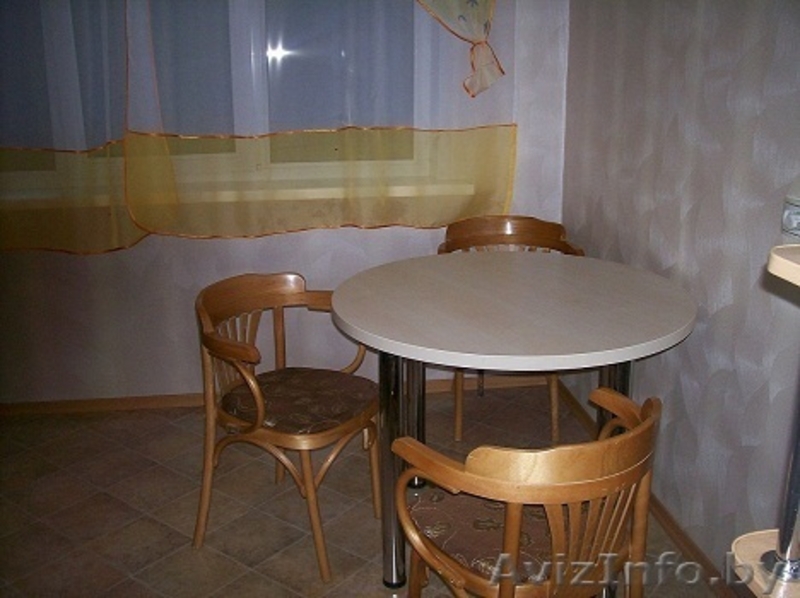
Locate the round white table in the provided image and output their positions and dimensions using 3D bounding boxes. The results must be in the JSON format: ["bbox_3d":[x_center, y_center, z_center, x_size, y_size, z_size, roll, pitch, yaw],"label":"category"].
[{"bbox_3d":[0.305,0.346,2.406,0.985,0.757,0.985,-1,17,0],"label":"round white table"}]

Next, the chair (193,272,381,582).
[{"bbox_3d":[-0.314,0.341,2.425,0.495,0.775,0.540,8,19,27],"label":"chair"}]

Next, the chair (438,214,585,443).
[{"bbox_3d":[0.403,0.102,3.181,0.540,0.775,0.495,0,17,2],"label":"chair"}]

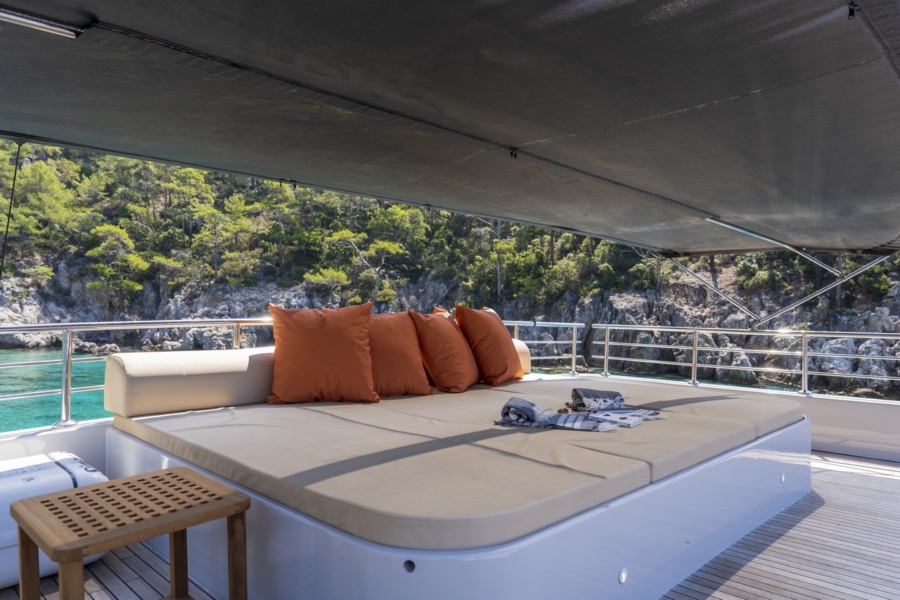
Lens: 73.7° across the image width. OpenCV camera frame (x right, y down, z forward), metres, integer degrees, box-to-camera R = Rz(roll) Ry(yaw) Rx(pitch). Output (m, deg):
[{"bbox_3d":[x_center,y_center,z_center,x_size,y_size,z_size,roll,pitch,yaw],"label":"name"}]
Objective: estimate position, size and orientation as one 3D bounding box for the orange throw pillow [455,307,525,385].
[{"bbox_3d":[0.276,0.299,4.090,0.200,0.550,0.550,-30,-12,22],"label":"orange throw pillow"}]

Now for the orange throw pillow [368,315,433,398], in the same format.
[{"bbox_3d":[-0.412,0.303,3.480,0.550,0.550,0.200,0,-29,-33],"label":"orange throw pillow"}]

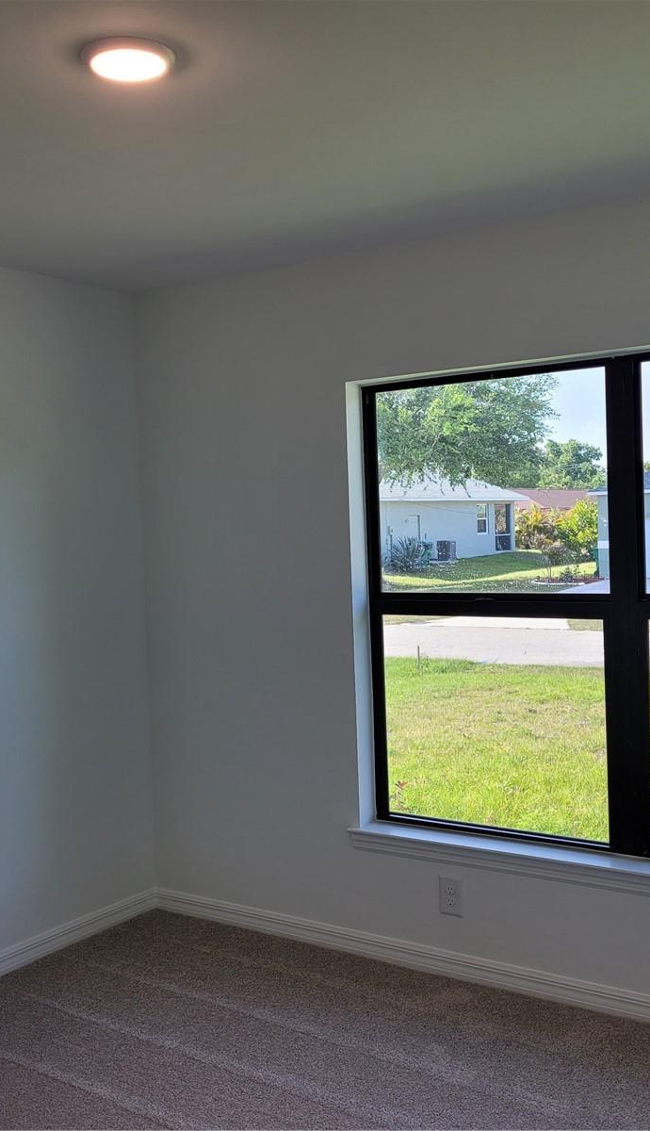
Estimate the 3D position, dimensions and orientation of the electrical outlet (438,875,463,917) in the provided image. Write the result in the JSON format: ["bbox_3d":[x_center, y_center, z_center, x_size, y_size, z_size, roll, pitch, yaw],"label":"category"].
[{"bbox_3d":[0.414,1.088,3.718,0.081,0.125,0.007,0,3,35],"label":"electrical outlet"}]

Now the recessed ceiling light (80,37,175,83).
[{"bbox_3d":[-0.382,-0.974,2.196,0.180,0.023,0.180,-2,2,0],"label":"recessed ceiling light"}]

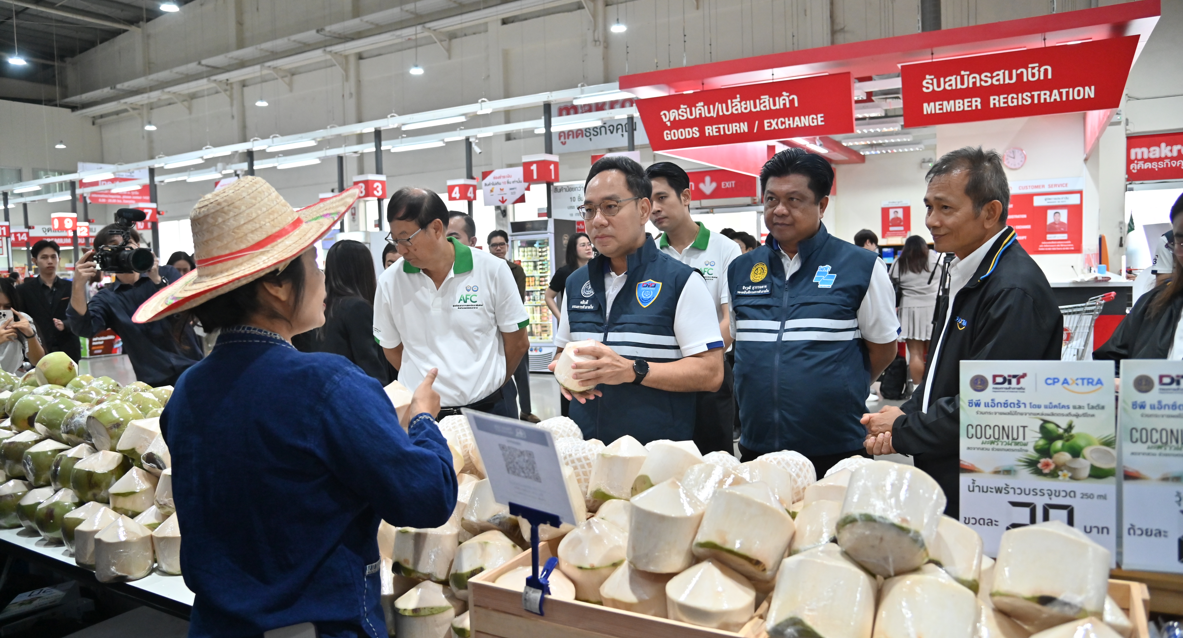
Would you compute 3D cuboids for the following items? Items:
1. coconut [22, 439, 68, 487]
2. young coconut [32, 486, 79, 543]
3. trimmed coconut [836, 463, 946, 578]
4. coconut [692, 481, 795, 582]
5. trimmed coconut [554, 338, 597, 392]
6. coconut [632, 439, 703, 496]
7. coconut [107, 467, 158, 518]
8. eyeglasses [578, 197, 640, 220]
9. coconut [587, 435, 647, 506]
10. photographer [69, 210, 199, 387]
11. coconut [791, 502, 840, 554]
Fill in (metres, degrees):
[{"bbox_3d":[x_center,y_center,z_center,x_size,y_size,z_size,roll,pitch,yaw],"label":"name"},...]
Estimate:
[{"bbox_3d":[-1.468,0.386,2.120,0.108,0.126,0.108,-2,5,-1],"label":"coconut"},{"bbox_3d":[-1.395,0.512,2.060,0.102,0.130,0.102,-2,5,-1],"label":"young coconut"},{"bbox_3d":[0.394,0.255,1.030,0.122,0.133,0.122,29,-33,0],"label":"trimmed coconut"},{"bbox_3d":[0.206,0.268,1.034,0.115,0.118,0.115,25,-24,0],"label":"coconut"},{"bbox_3d":[-0.027,0.101,1.860,0.112,0.120,0.112,16,25,0],"label":"trimmed coconut"},{"bbox_3d":[0.153,0.282,1.490,0.120,0.125,0.120,28,-23,-1],"label":"coconut"},{"bbox_3d":[-1.088,0.411,1.870,0.106,0.114,0.106,-2,5,-1],"label":"coconut"},{"bbox_3d":[0.058,-0.282,1.963,0.140,0.047,0.140,0,14,36],"label":"eyeglasses"},{"bbox_3d":[0.061,0.301,1.598,0.111,0.127,0.111,10,-16,0],"label":"coconut"},{"bbox_3d":[-1.771,0.408,3.158,0.580,1.630,0.480,-5,5,-41],"label":"photographer"},{"bbox_3d":[0.358,0.326,1.210,0.115,0.120,0.115,24,-26,-1],"label":"coconut"}]

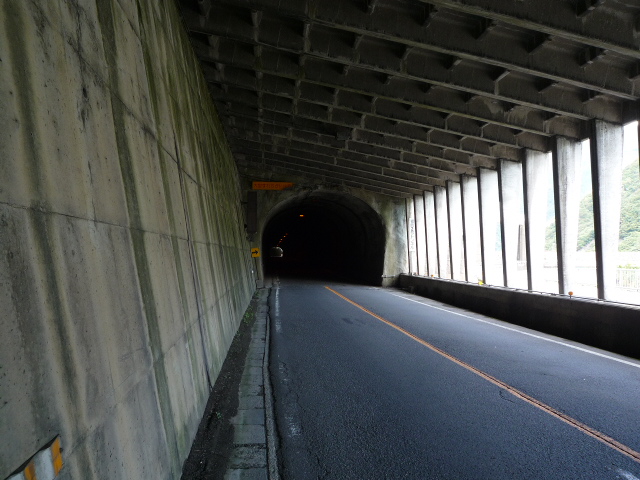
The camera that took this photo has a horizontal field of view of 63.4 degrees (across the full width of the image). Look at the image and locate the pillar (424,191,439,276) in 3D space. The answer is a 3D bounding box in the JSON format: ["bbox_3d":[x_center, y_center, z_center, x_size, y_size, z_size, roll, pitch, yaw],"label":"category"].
[{"bbox_3d":[4.482,-0.255,20.811,0.540,3.471,0.212,0,-2,-6],"label":"pillar"}]

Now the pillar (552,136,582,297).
[{"bbox_3d":[5.406,-0.537,11.282,0.540,3.471,0.212,0,-2,-6],"label":"pillar"}]

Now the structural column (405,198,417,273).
[{"bbox_3d":[4.218,-0.175,23.533,0.540,3.471,0.212,0,-2,-6],"label":"structural column"}]

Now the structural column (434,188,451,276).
[{"bbox_3d":[4.614,-0.296,19.449,0.540,3.471,0.212,0,-2,-6],"label":"structural column"}]

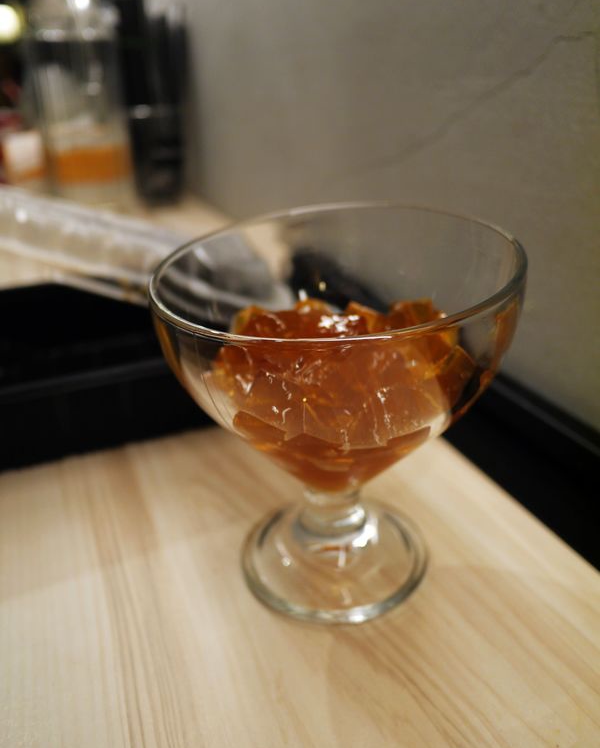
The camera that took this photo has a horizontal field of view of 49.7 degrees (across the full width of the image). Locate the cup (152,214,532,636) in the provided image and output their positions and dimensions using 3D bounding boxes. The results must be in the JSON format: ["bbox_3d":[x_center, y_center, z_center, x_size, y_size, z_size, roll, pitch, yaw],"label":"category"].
[{"bbox_3d":[0.010,0.015,0.193,0.097,0.102,0.097,-3,29,1],"label":"cup"}]

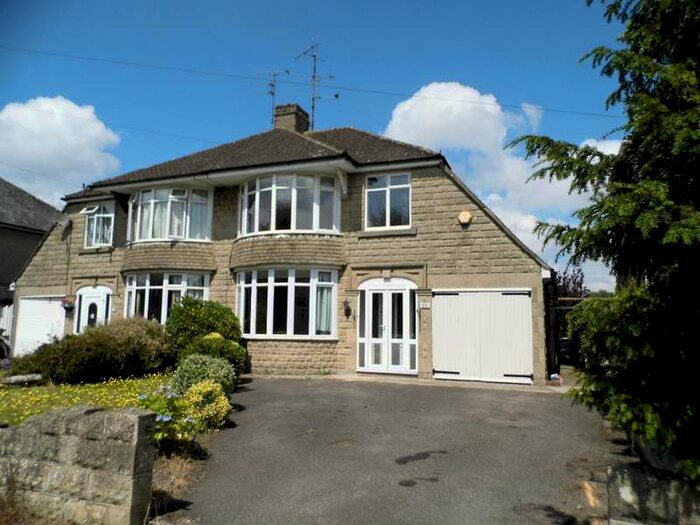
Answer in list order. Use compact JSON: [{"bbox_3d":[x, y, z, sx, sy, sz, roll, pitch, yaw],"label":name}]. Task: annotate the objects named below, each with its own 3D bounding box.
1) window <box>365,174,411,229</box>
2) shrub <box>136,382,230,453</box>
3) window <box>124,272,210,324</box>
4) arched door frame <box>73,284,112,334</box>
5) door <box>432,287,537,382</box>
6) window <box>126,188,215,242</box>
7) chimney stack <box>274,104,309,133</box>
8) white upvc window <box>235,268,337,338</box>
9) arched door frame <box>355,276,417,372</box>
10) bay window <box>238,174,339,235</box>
[{"bbox_3d":[0.964,-1.508,12.703,1.187,1.424,0.120,-2,-7,21],"label":"window"},{"bbox_3d":[-1.949,1.760,5.948,1.060,0.750,1.000,-2,-7,21],"label":"shrub"},{"bbox_3d":[-5.524,1.241,14.550,3.070,1.740,0.720,-2,-7,21],"label":"window"},{"bbox_3d":[-8.044,1.884,15.858,1.533,2.312,0.140,-2,-7,21],"label":"arched door frame"},{"bbox_3d":[2.995,1.646,11.516,2.196,2.078,0.120,-2,-7,21],"label":"door"},{"bbox_3d":[-5.527,-1.302,14.853,3.110,1.540,0.720,-2,-7,21],"label":"window"},{"bbox_3d":[-2.092,-5.024,18.545,0.840,1.130,1.180,-2,-7,21],"label":"chimney stack"},{"bbox_3d":[-1.856,1.098,13.118,3.070,1.740,0.720,-2,-7,21],"label":"white upvc window"},{"bbox_3d":[0.920,1.535,12.359,1.533,2.312,0.140,-2,-7,21],"label":"arched door frame"},{"bbox_3d":[-1.821,-1.446,13.406,3.110,1.540,0.720,-2,-7,21],"label":"bay window"}]

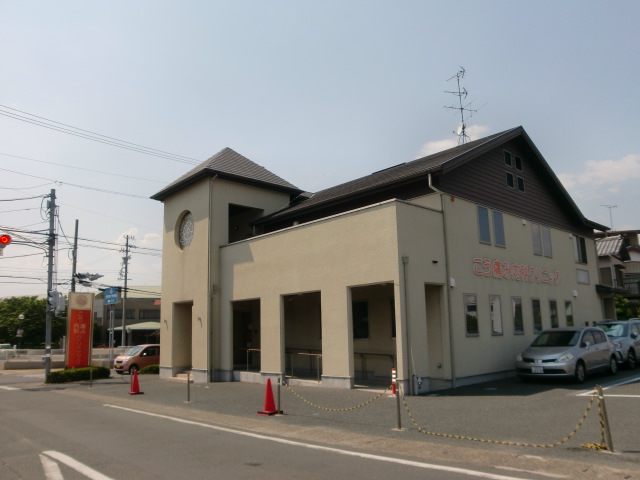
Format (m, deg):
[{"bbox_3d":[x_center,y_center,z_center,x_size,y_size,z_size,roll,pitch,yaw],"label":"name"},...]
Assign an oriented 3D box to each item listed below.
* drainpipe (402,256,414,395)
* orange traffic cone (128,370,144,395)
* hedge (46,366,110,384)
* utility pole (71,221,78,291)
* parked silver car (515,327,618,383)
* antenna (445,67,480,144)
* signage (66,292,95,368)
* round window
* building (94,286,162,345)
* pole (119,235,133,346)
[{"bbox_3d":[2.409,2.295,14.137,0.140,3.720,0.140,9,-15,-42],"label":"drainpipe"},{"bbox_3d":[-5.826,4.508,16.482,0.400,0.700,0.400,9,-15,-42],"label":"orange traffic cone"},{"bbox_3d":[-11.007,6.103,23.440,1.150,0.500,2.650,-11,-14,40],"label":"hedge"},{"bbox_3d":[-17.393,3.688,36.674,0.300,10.600,0.300,-1,-11,0],"label":"utility pole"},{"bbox_3d":[7.675,3.494,16.051,4.200,1.530,1.700,8,-14,-42],"label":"parked silver car"},{"bbox_3d":[6.031,-5.803,22.385,1.350,3.550,1.100,1,-11,-14],"label":"antenna"},{"bbox_3d":[-11.309,4.534,24.446,1.170,4.010,0.300,9,-15,-42],"label":"signage"},{"bbox_3d":[-5.618,-0.388,22.014,0.250,1.660,1.620,9,-15,-42],"label":"round window"},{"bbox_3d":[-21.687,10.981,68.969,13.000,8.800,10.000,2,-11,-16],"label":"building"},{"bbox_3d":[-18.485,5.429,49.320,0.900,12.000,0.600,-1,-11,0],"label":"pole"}]

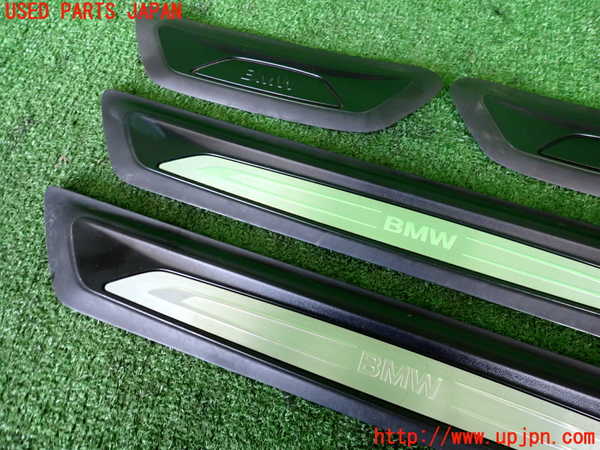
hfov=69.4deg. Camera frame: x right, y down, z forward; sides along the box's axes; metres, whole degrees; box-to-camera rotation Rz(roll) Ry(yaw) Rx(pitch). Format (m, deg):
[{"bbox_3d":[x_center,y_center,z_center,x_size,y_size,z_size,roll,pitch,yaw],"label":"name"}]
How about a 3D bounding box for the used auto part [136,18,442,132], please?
[{"bbox_3d":[-0.036,-0.183,0.510,0.399,0.028,0.114,15,63,7],"label":"used auto part"}]

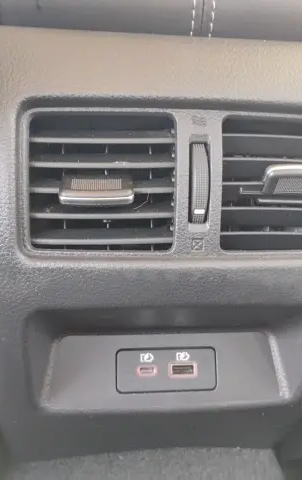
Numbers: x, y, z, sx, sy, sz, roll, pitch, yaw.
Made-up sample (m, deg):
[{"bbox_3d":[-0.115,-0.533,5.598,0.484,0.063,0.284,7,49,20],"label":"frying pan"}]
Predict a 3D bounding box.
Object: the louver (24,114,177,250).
[{"bbox_3d":[-0.027,-0.031,0.280,0.078,0.073,0.028,0,6,-8],"label":"louver"}]

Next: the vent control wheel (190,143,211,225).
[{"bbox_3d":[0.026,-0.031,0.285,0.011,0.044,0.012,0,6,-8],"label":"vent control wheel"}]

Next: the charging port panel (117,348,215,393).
[{"bbox_3d":[0.009,0.078,0.312,0.060,0.025,0.009,0,-5,-8],"label":"charging port panel"}]

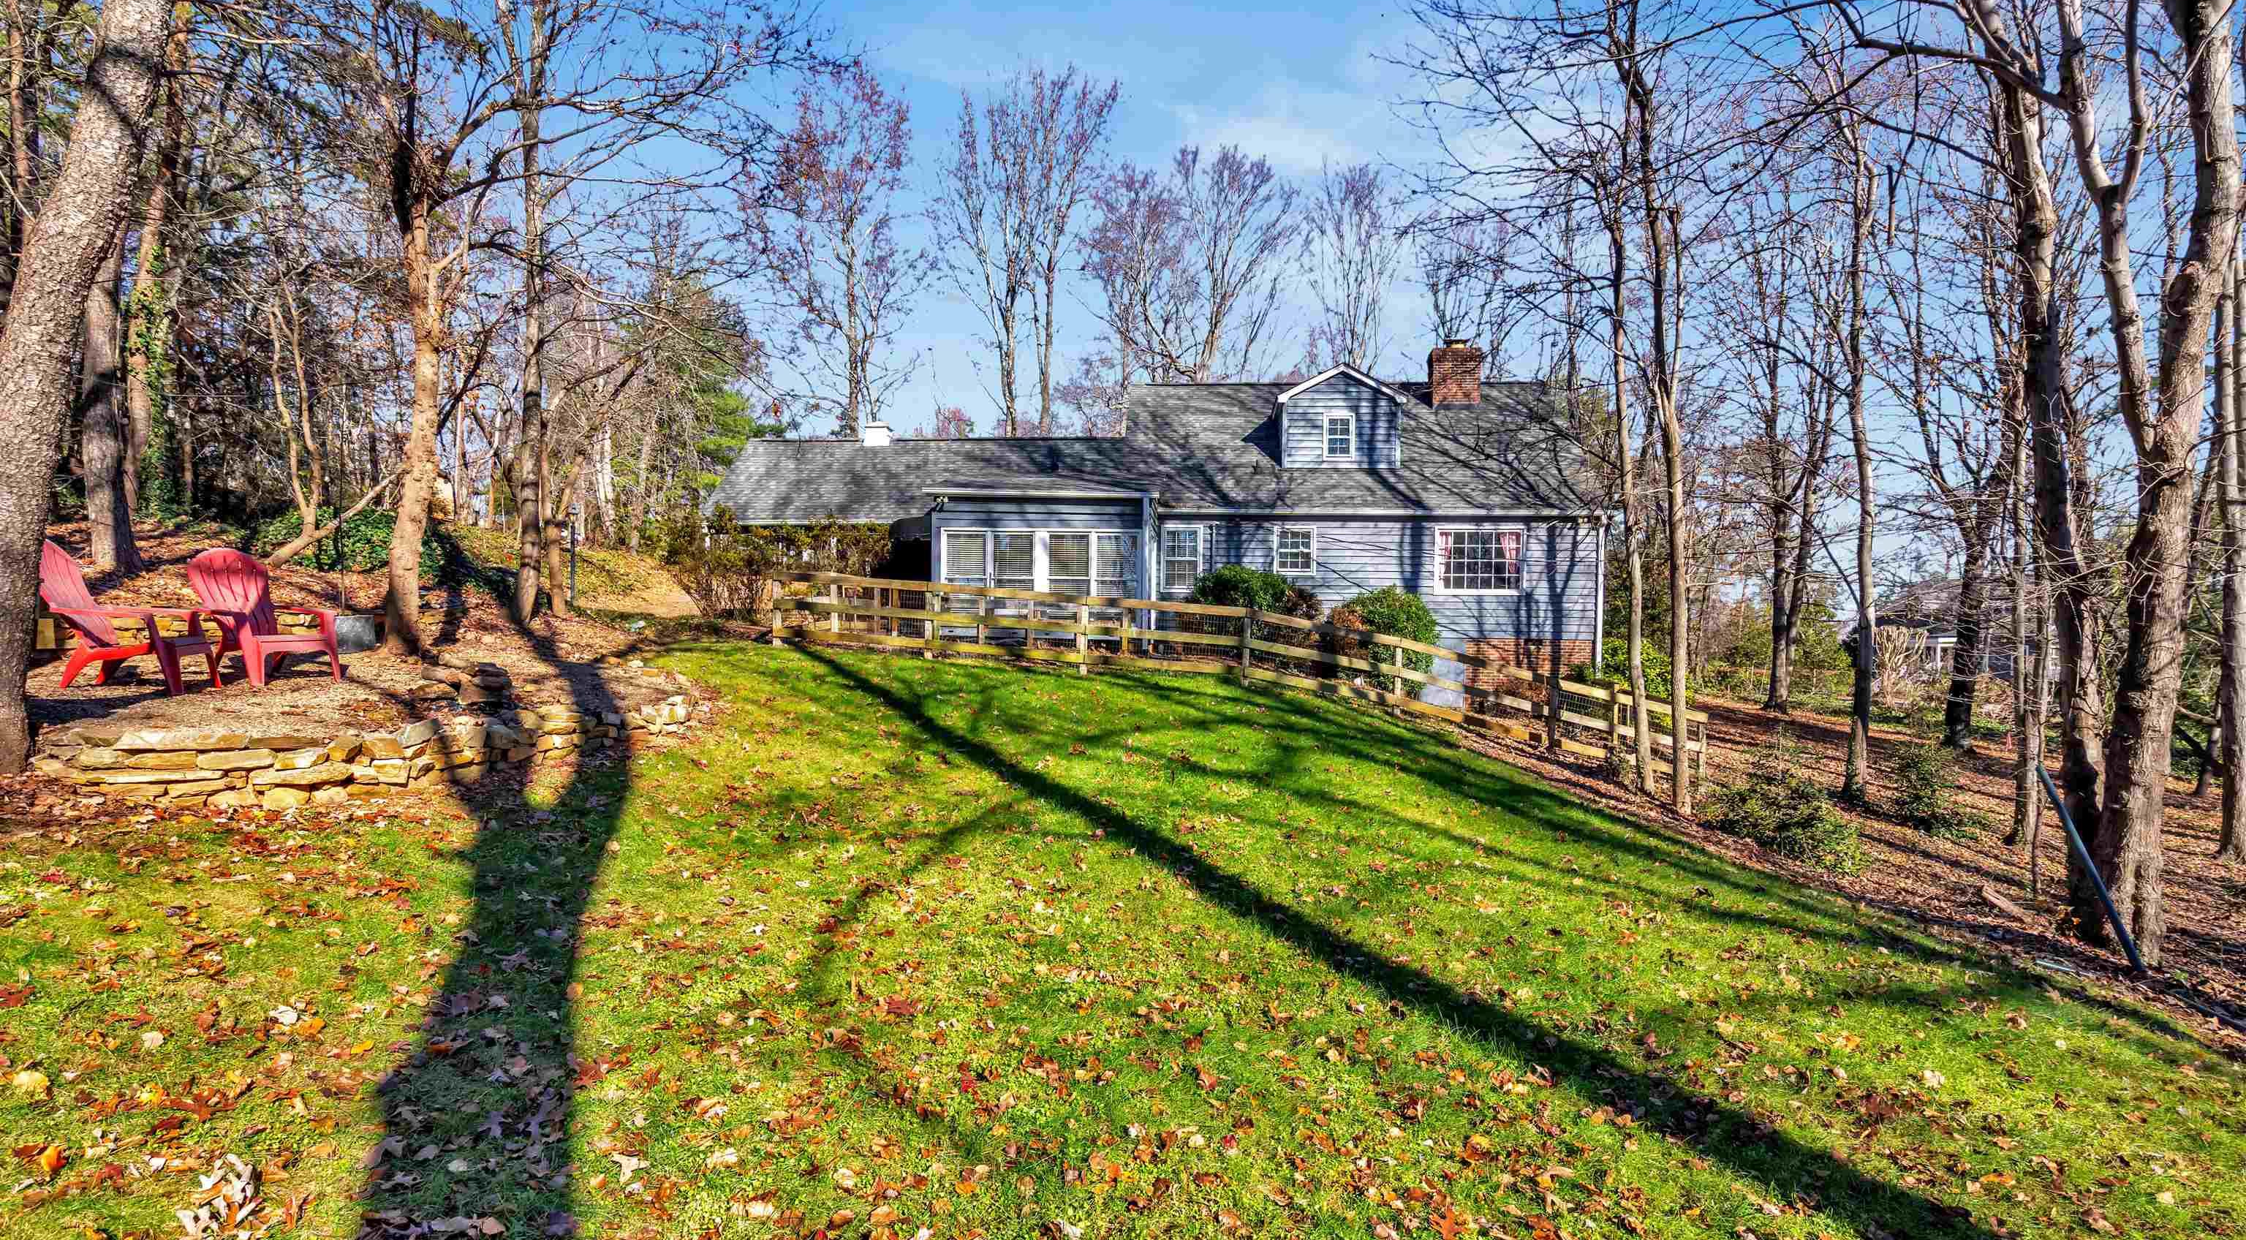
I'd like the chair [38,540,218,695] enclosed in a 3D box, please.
[{"bbox_3d":[-6.910,-0.004,6.923,0.854,0.970,0.718,0,2,-17],"label":"chair"}]

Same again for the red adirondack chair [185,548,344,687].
[{"bbox_3d":[-6.509,-0.020,7.567,0.854,0.970,0.718,1,2,19],"label":"red adirondack chair"}]

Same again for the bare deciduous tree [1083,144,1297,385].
[{"bbox_3d":[2.417,-8.843,37.698,8.014,17.946,8.014,1,2,0],"label":"bare deciduous tree"}]

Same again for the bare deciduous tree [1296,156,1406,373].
[{"bbox_3d":[9.548,-9.696,42.666,4.388,19.461,4.388,1,2,0],"label":"bare deciduous tree"}]

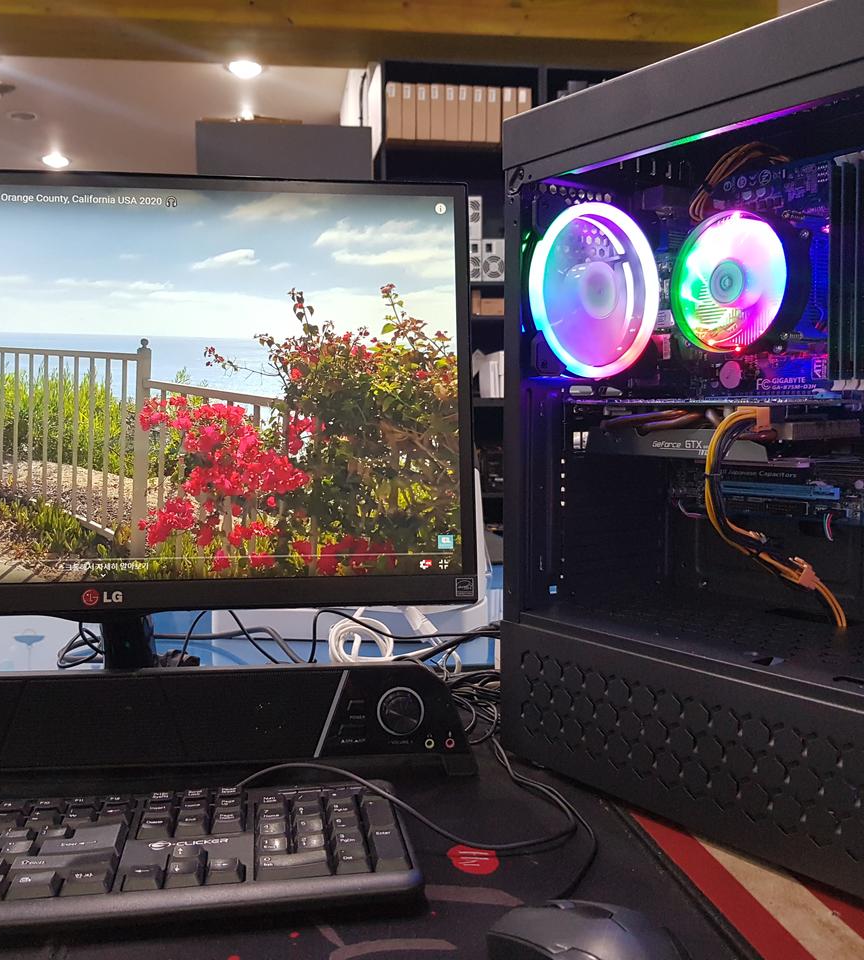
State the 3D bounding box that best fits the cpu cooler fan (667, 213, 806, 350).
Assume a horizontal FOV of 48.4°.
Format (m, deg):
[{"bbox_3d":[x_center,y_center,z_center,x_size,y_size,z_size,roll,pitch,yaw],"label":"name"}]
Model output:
[{"bbox_3d":[0.217,-0.132,0.655,0.056,0.093,0.093,-4,5,-37],"label":"cpu cooler fan"}]

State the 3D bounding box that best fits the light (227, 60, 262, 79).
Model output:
[{"bbox_3d":[-0.852,-1.866,4.370,0.155,0.040,0.155,-1,4,-9],"label":"light"}]

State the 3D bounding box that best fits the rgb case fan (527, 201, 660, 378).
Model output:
[{"bbox_3d":[0.114,-0.133,0.686,0.120,0.120,0.026,-4,5,-37],"label":"rgb case fan"}]

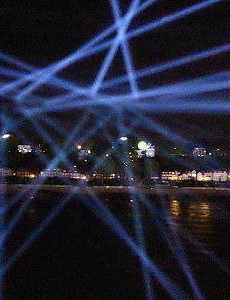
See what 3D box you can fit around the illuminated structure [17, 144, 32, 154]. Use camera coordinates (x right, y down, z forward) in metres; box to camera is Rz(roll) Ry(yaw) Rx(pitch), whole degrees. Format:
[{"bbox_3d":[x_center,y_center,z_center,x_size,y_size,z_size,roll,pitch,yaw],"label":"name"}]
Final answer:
[{"bbox_3d":[-111.630,-0.310,356.360,16.110,10.300,12.720,1,-6,-7],"label":"illuminated structure"}]

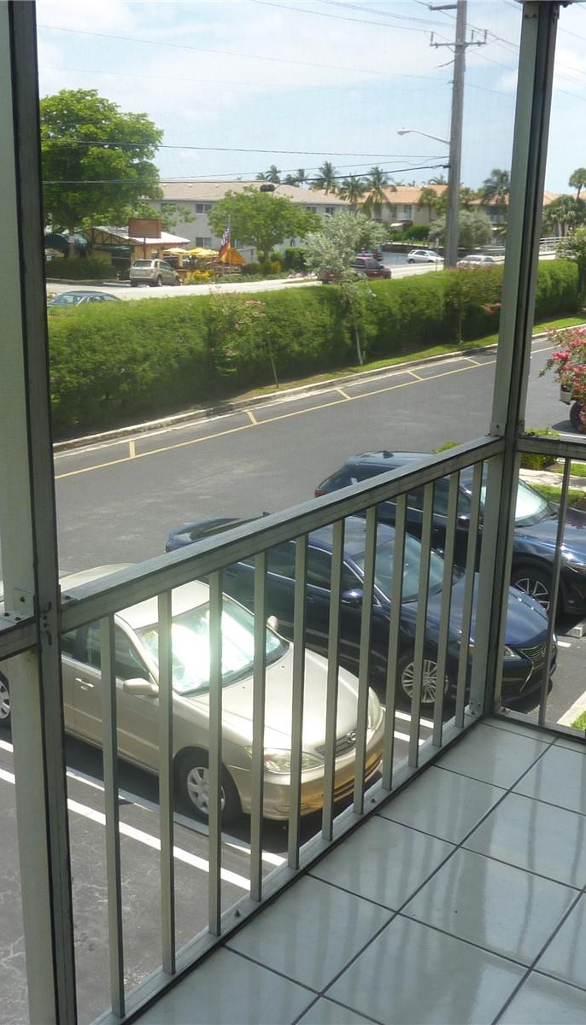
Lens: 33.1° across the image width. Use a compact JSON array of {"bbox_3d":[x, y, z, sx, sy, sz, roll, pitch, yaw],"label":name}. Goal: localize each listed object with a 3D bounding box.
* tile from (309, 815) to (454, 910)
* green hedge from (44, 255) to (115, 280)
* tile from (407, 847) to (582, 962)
[{"bbox_3d":[0.233,0.883,2.496,0.247,0.010,0.319,12,18,33],"label":"tile"},{"bbox_3d":[-14.891,-17.093,69.000,6.500,1.800,1.600,14,21,39],"label":"green hedge"},{"bbox_3d":[0.473,0.930,2.345,0.319,0.010,0.319,12,18,33],"label":"tile"}]

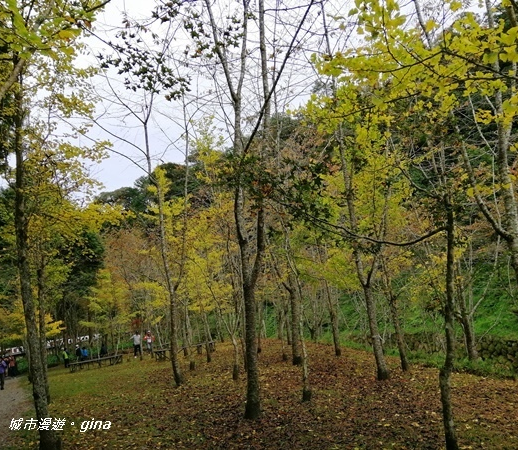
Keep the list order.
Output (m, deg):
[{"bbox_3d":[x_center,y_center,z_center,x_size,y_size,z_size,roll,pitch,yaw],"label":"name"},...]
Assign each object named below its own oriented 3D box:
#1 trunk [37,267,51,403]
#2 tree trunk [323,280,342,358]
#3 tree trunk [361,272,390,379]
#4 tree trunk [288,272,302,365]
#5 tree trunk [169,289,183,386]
[{"bbox_3d":[-6.171,3.079,12.942,0.195,3.798,0.195,-10,-13,-1],"label":"trunk"},{"bbox_3d":[2.431,3.084,14.773,0.207,2.340,0.207,-6,-13,0],"label":"tree trunk"},{"bbox_3d":[2.773,2.478,10.988,0.268,2.466,0.268,-7,-13,0],"label":"tree trunk"},{"bbox_3d":[1.135,3.046,14.523,0.274,2.776,0.274,-2,-13,1],"label":"tree trunk"},{"bbox_3d":[-2.463,3.284,13.322,0.242,2.757,0.242,-7,-13,0],"label":"tree trunk"}]

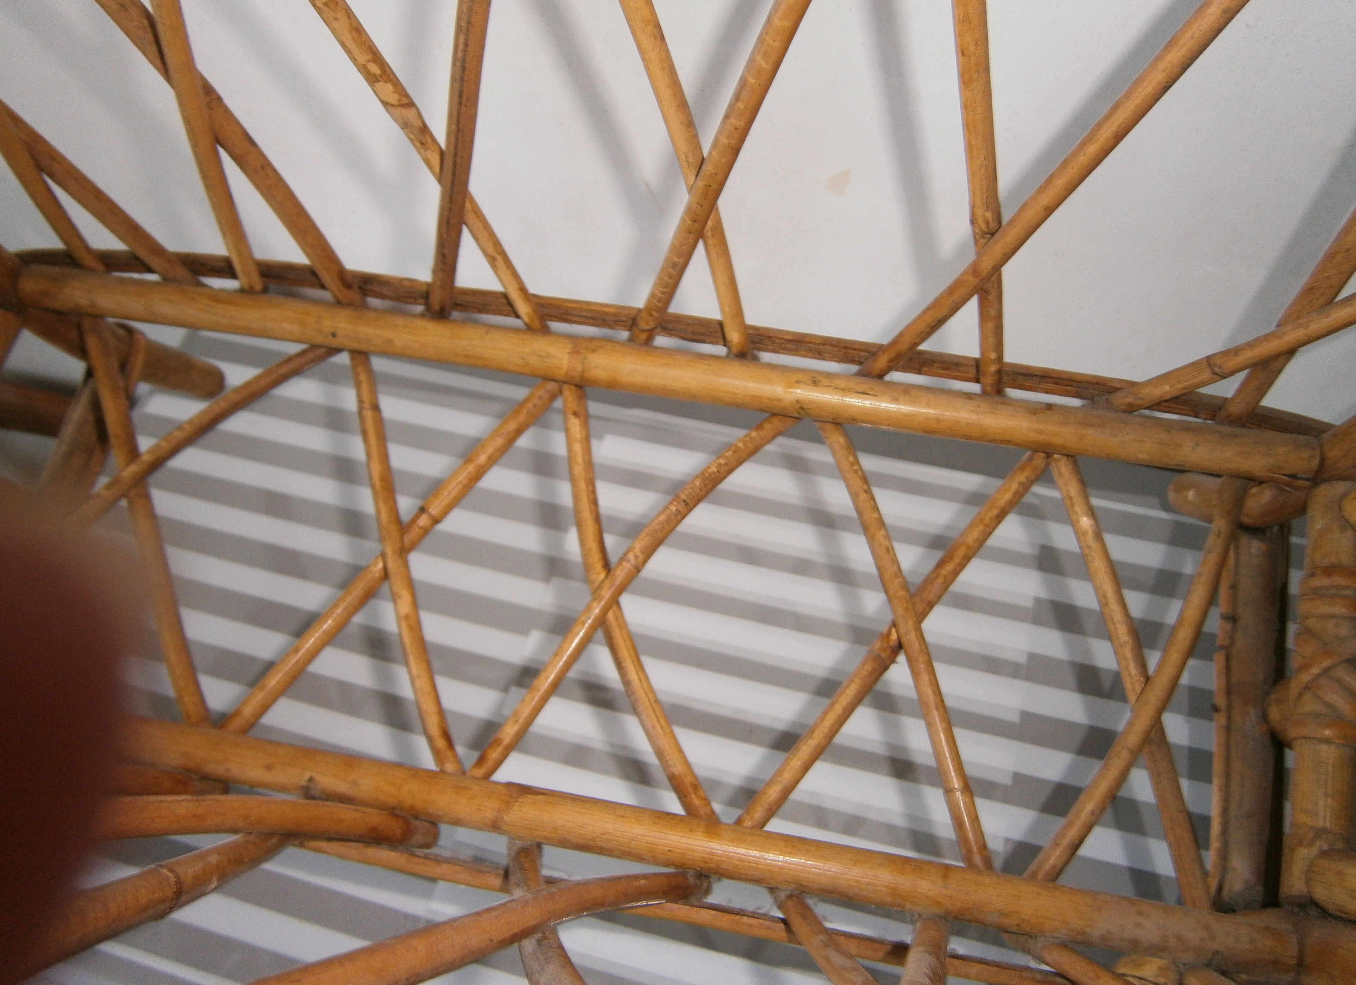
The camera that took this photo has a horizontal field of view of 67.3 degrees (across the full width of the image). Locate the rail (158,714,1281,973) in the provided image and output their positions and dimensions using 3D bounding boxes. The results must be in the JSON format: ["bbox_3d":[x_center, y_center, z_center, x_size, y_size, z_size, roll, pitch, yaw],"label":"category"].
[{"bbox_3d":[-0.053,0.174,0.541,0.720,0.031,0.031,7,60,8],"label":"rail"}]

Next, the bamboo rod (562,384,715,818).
[{"bbox_3d":[-0.024,0.051,0.584,0.026,0.016,0.288,-16,69,-1],"label":"bamboo rod"}]

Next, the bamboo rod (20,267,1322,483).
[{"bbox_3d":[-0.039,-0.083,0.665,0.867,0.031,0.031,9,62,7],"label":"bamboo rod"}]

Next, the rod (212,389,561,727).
[{"bbox_3d":[-0.165,0.034,0.603,0.016,0.015,0.291,37,77,16],"label":"rod"}]

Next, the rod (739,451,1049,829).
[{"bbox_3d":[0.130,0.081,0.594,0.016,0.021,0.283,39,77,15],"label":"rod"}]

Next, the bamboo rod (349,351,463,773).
[{"bbox_3d":[-0.164,0.031,0.604,0.018,0.015,0.293,-17,69,-2],"label":"bamboo rod"}]

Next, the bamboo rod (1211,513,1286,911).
[{"bbox_3d":[0.318,0.117,0.562,0.033,0.033,0.238,10,71,8],"label":"bamboo rod"}]

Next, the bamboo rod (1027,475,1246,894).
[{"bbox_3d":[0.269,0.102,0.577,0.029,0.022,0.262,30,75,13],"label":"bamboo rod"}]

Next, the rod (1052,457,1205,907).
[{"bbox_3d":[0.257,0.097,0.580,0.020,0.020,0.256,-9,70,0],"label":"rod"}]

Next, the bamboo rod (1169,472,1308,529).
[{"bbox_3d":[0.334,0.004,0.598,0.093,0.030,0.030,5,59,7],"label":"bamboo rod"}]

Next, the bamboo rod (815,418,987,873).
[{"bbox_3d":[0.123,0.074,0.563,0.021,0.016,0.278,-15,69,-1],"label":"bamboo rod"}]

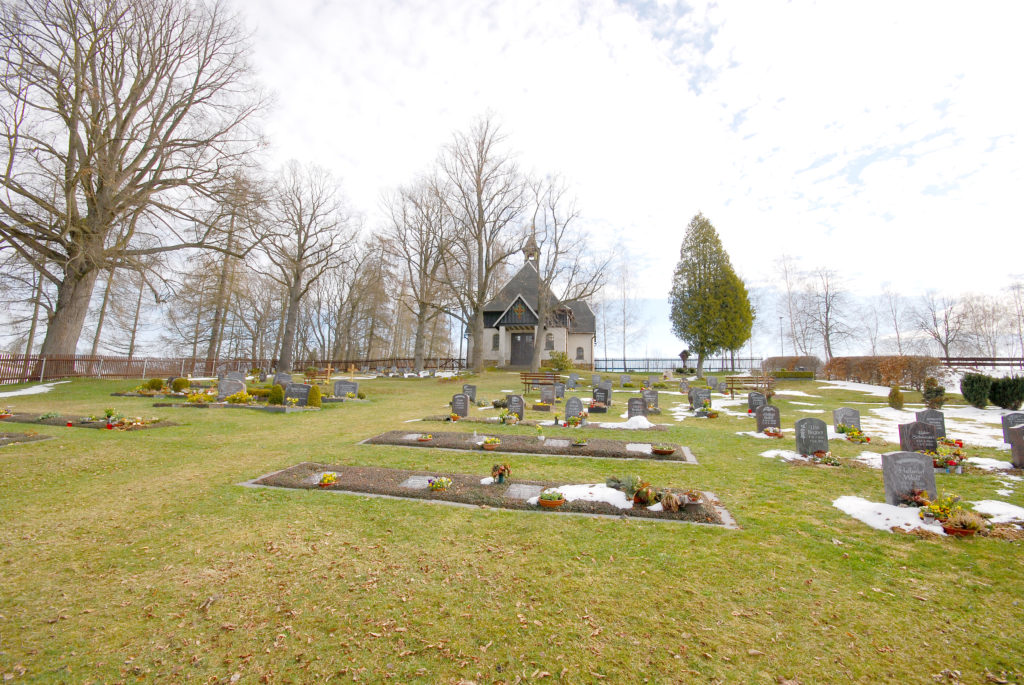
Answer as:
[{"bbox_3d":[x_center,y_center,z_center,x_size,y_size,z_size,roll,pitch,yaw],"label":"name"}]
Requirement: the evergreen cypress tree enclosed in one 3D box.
[{"bbox_3d":[15.713,-3.971,34.000,6.200,13.600,6.100,0,-8,11],"label":"evergreen cypress tree"}]

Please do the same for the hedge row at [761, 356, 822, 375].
[{"bbox_3d":[21.905,2.051,33.600,4.000,1.750,1.400,0,-8,11],"label":"hedge row"}]

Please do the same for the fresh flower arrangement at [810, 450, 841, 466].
[{"bbox_3d":[4.955,1.828,6.760,0.390,0.170,0.290,-1,-7,13],"label":"fresh flower arrangement"}]

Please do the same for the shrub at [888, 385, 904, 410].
[{"bbox_3d":[15.582,2.221,17.351,0.470,0.950,0.470,0,-6,12],"label":"shrub"}]

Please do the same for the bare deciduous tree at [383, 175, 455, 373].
[{"bbox_3d":[-7.932,-5.659,37.972,6.200,16.200,6.000,-1,-7,13],"label":"bare deciduous tree"}]

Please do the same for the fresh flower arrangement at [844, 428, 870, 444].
[{"bbox_3d":[6.644,1.786,8.215,0.400,0.250,0.290,-1,-7,13],"label":"fresh flower arrangement"}]

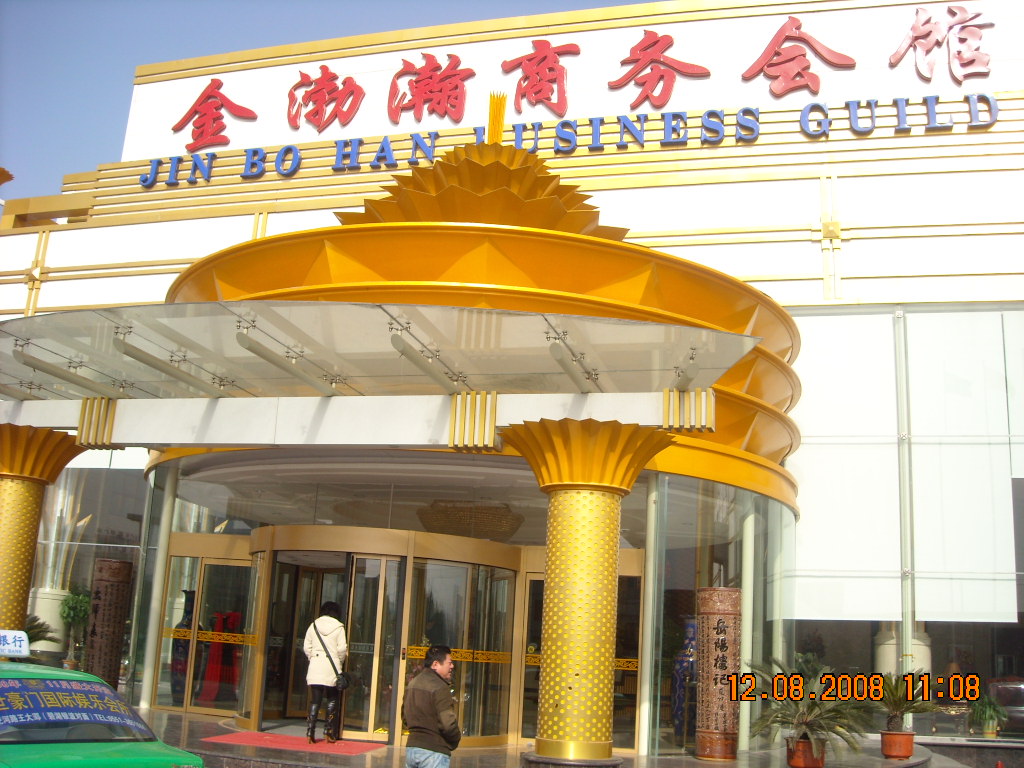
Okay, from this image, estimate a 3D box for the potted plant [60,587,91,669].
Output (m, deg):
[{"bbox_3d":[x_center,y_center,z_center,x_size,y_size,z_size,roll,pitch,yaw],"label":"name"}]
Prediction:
[{"bbox_3d":[-8.086,4.484,18.922,0.620,1.570,0.620,-1,-14,16],"label":"potted plant"}]

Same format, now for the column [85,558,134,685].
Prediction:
[{"bbox_3d":[-6.017,3.683,15.521,0.570,2.080,0.570,-1,-14,16],"label":"column"}]

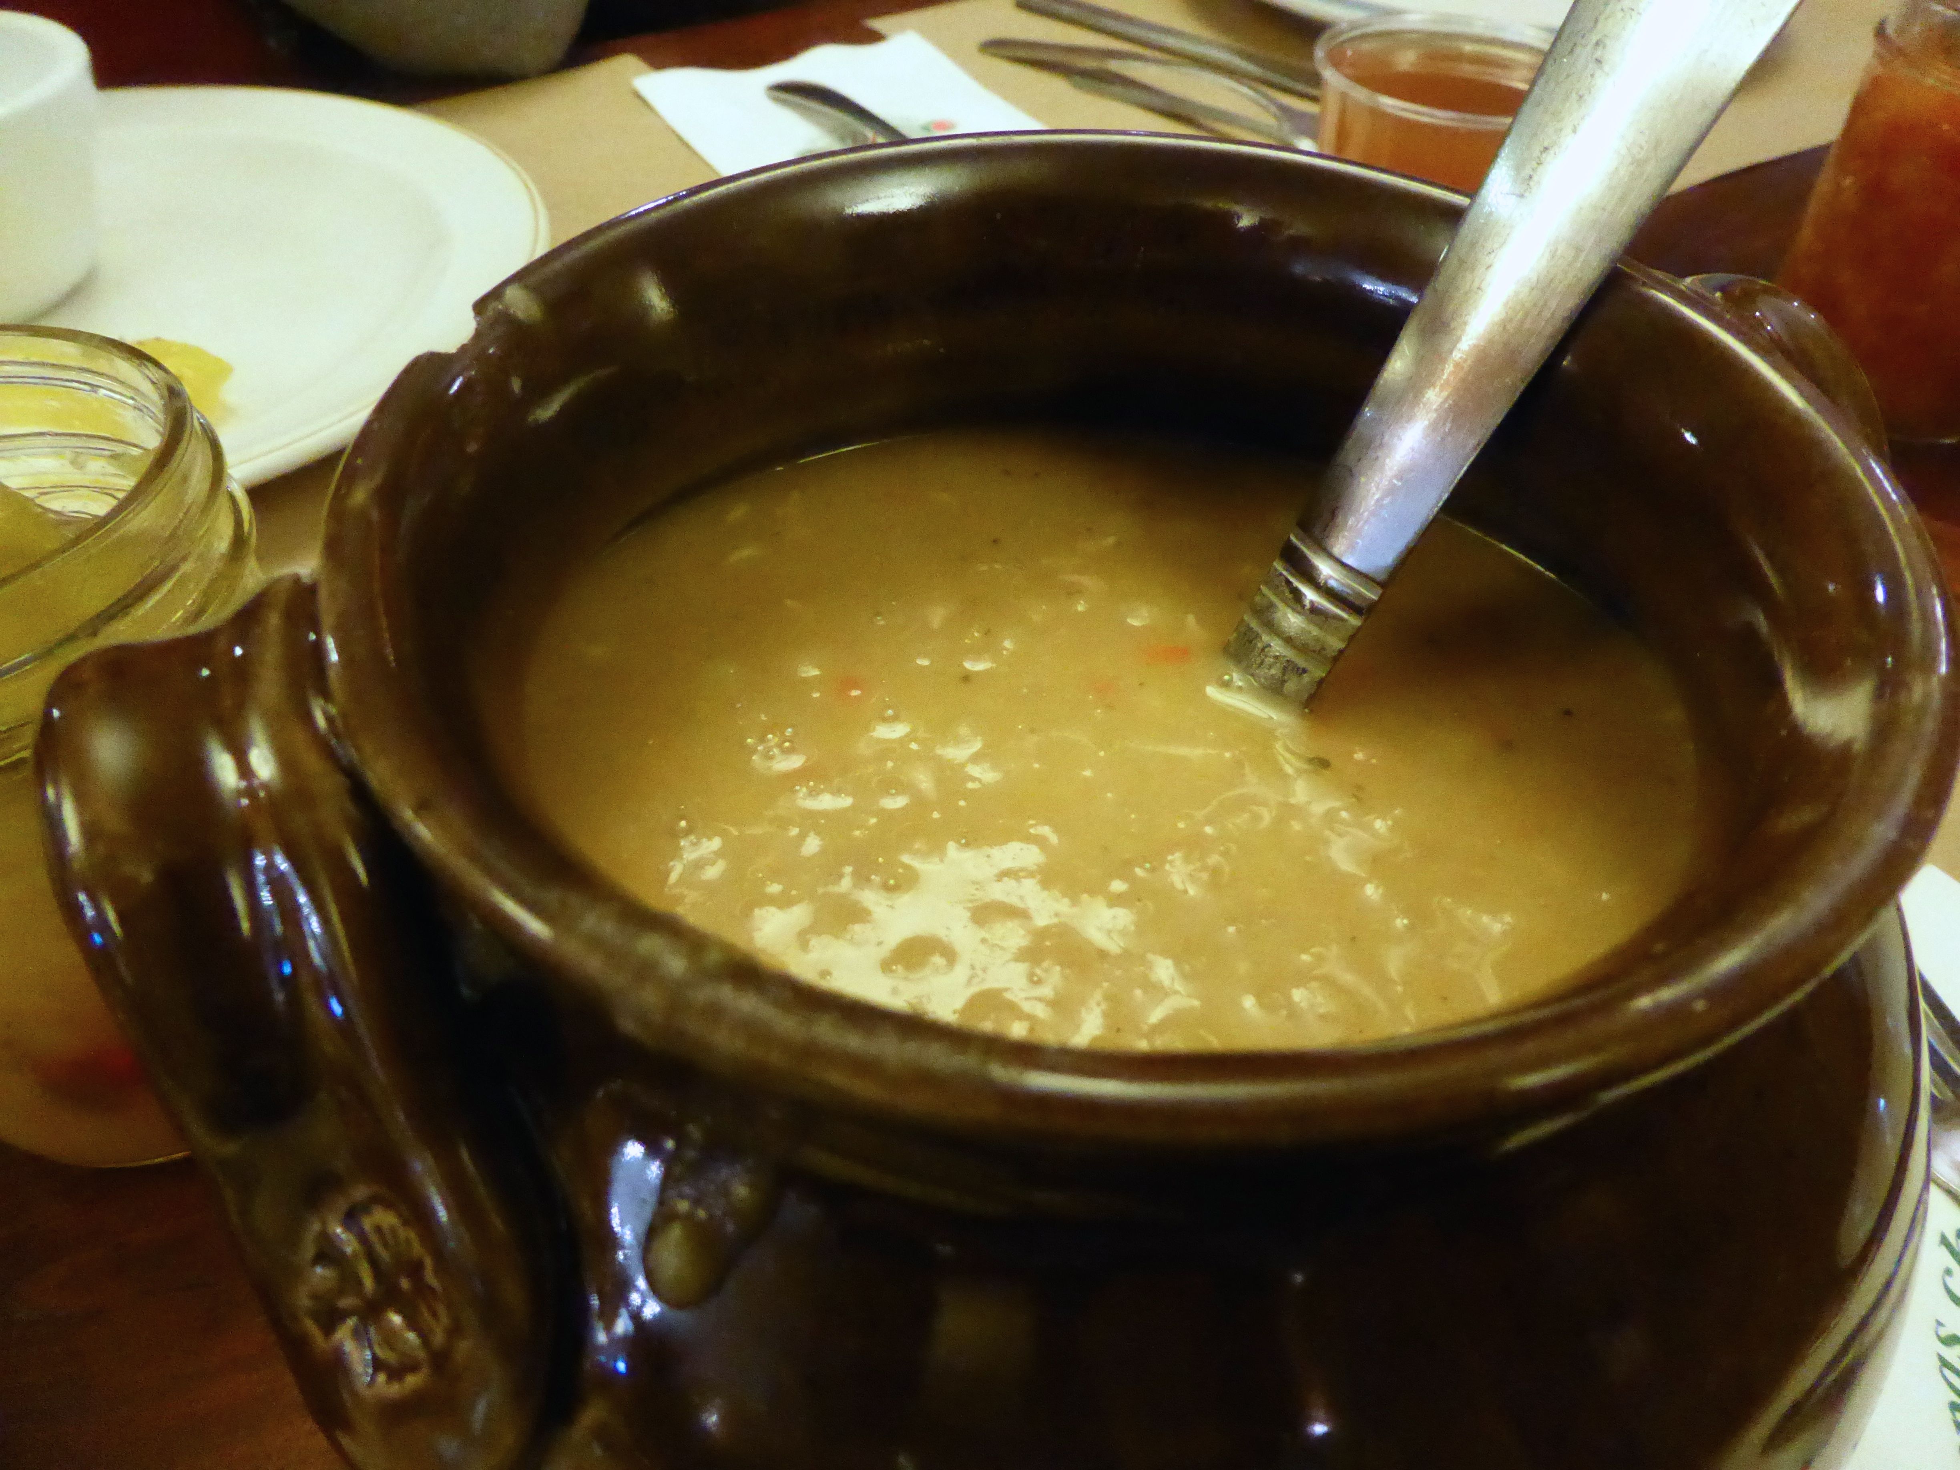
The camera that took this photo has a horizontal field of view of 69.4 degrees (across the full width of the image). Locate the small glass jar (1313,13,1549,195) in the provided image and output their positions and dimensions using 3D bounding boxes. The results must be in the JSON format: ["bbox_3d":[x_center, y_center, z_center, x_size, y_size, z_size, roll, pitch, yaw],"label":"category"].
[{"bbox_3d":[0.127,-0.159,0.395,0.077,0.056,0.077,1,44,0],"label":"small glass jar"}]

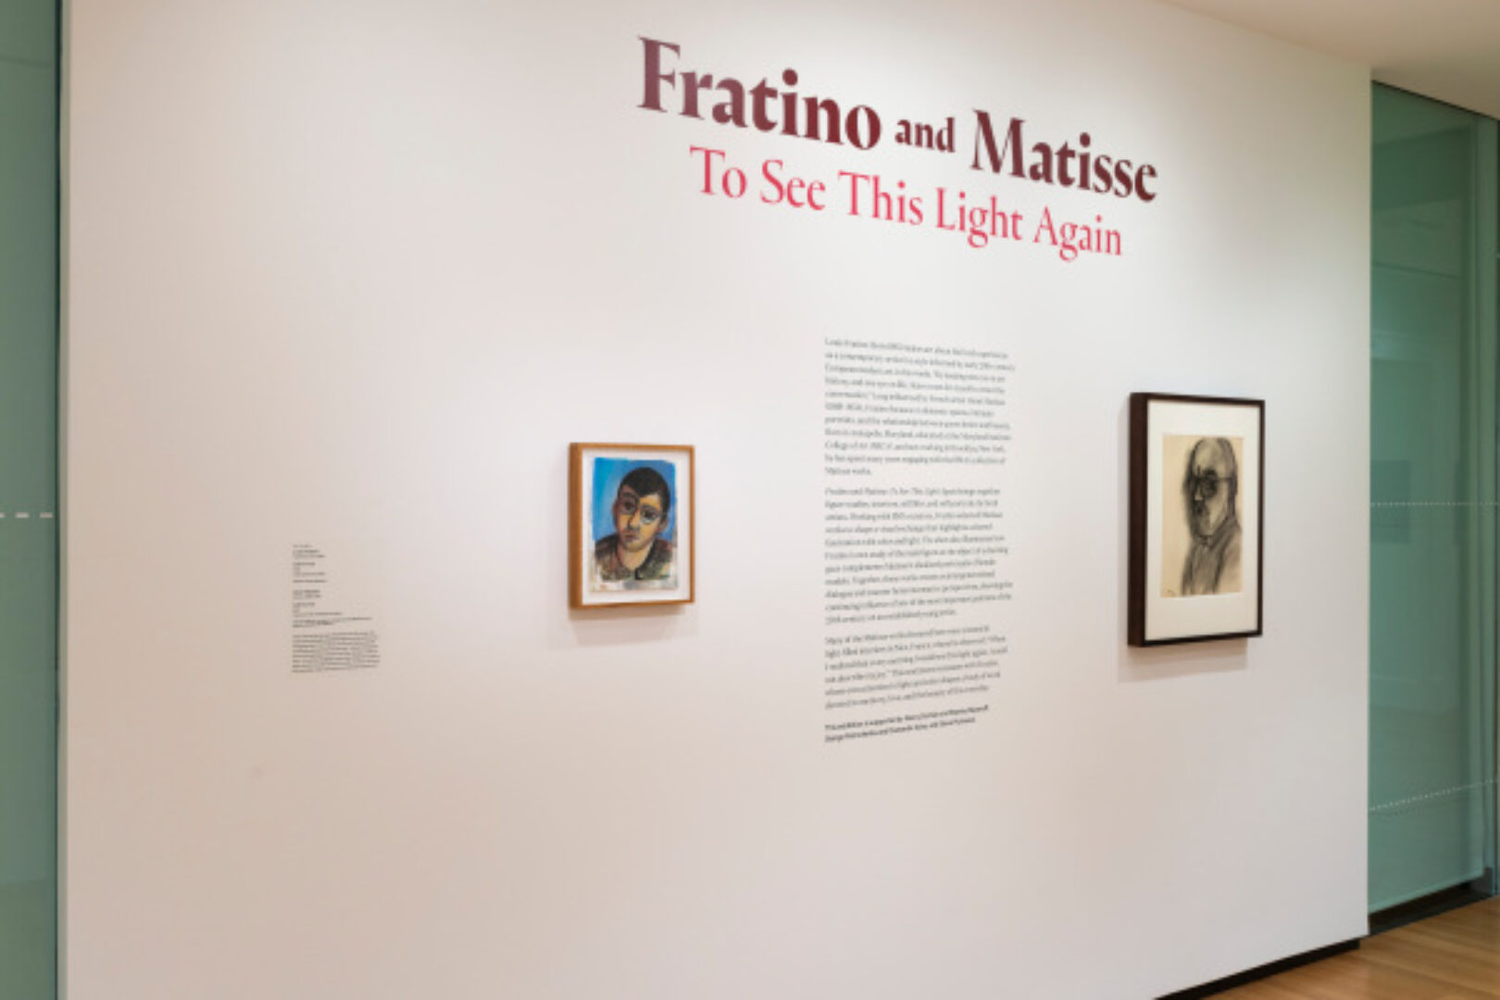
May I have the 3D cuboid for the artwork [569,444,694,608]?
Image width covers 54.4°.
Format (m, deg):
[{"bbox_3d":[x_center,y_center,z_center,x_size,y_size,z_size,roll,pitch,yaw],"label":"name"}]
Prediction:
[{"bbox_3d":[-0.262,0.057,3.271,0.304,0.362,0.041,0,0,-36],"label":"artwork"}]

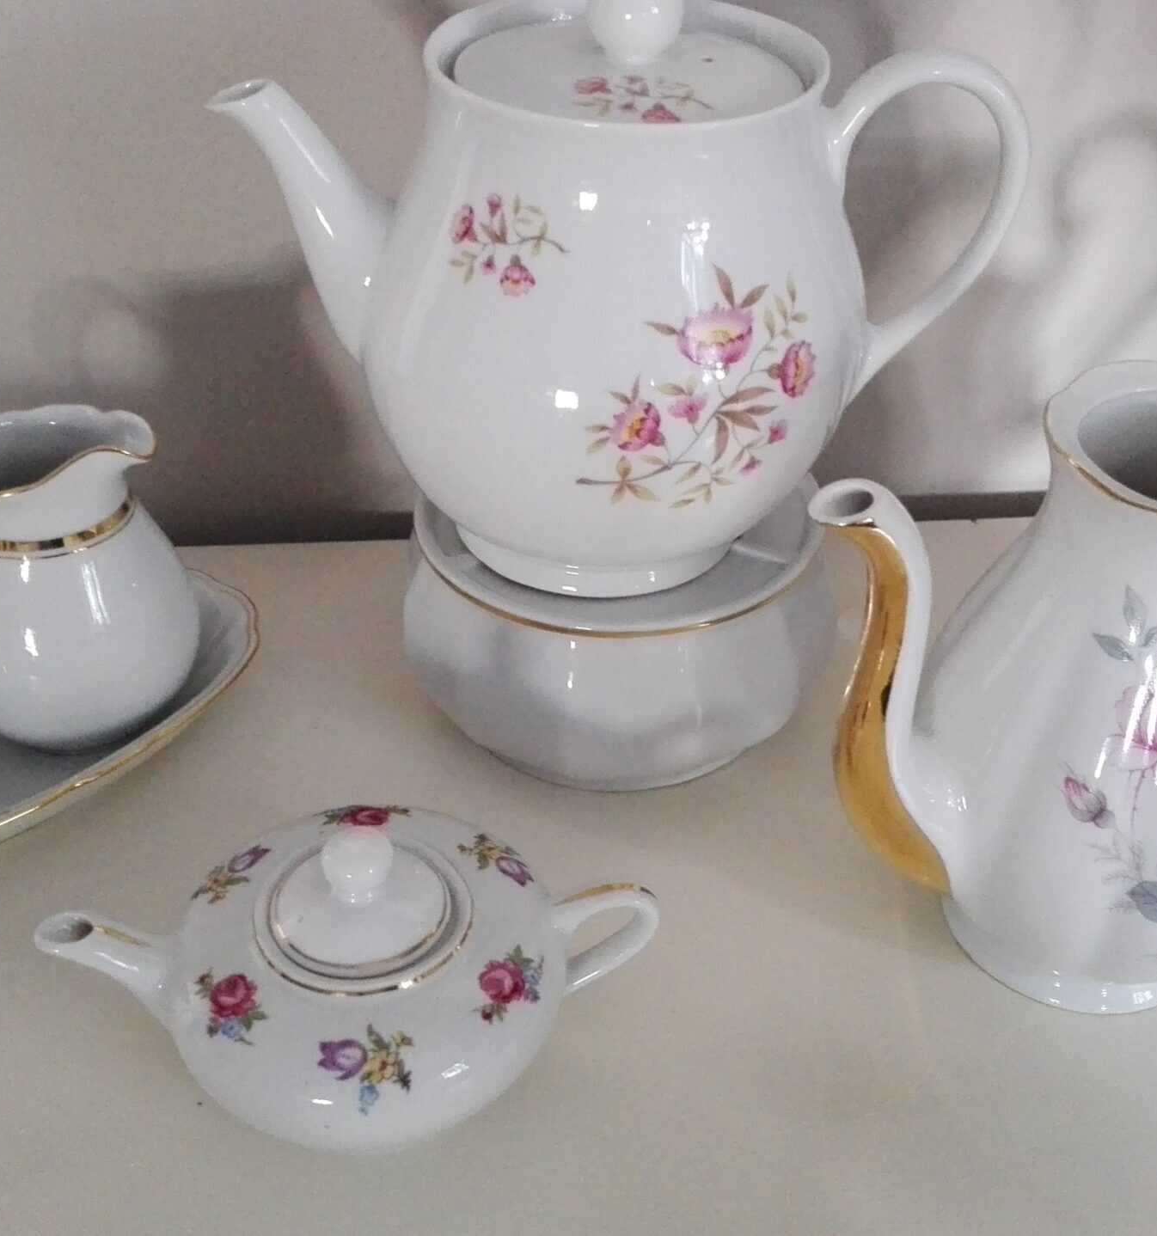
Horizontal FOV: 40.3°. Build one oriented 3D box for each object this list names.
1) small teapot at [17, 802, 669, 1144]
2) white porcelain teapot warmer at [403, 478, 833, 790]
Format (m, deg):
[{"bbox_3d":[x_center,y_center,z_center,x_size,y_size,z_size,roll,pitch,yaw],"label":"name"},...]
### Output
[{"bbox_3d":[-0.060,0.087,0.420,0.164,0.076,0.105,-2,37,-2],"label":"small teapot"},{"bbox_3d":[0.013,-0.006,0.527,0.143,0.075,0.143,1,37,0],"label":"white porcelain teapot warmer"}]

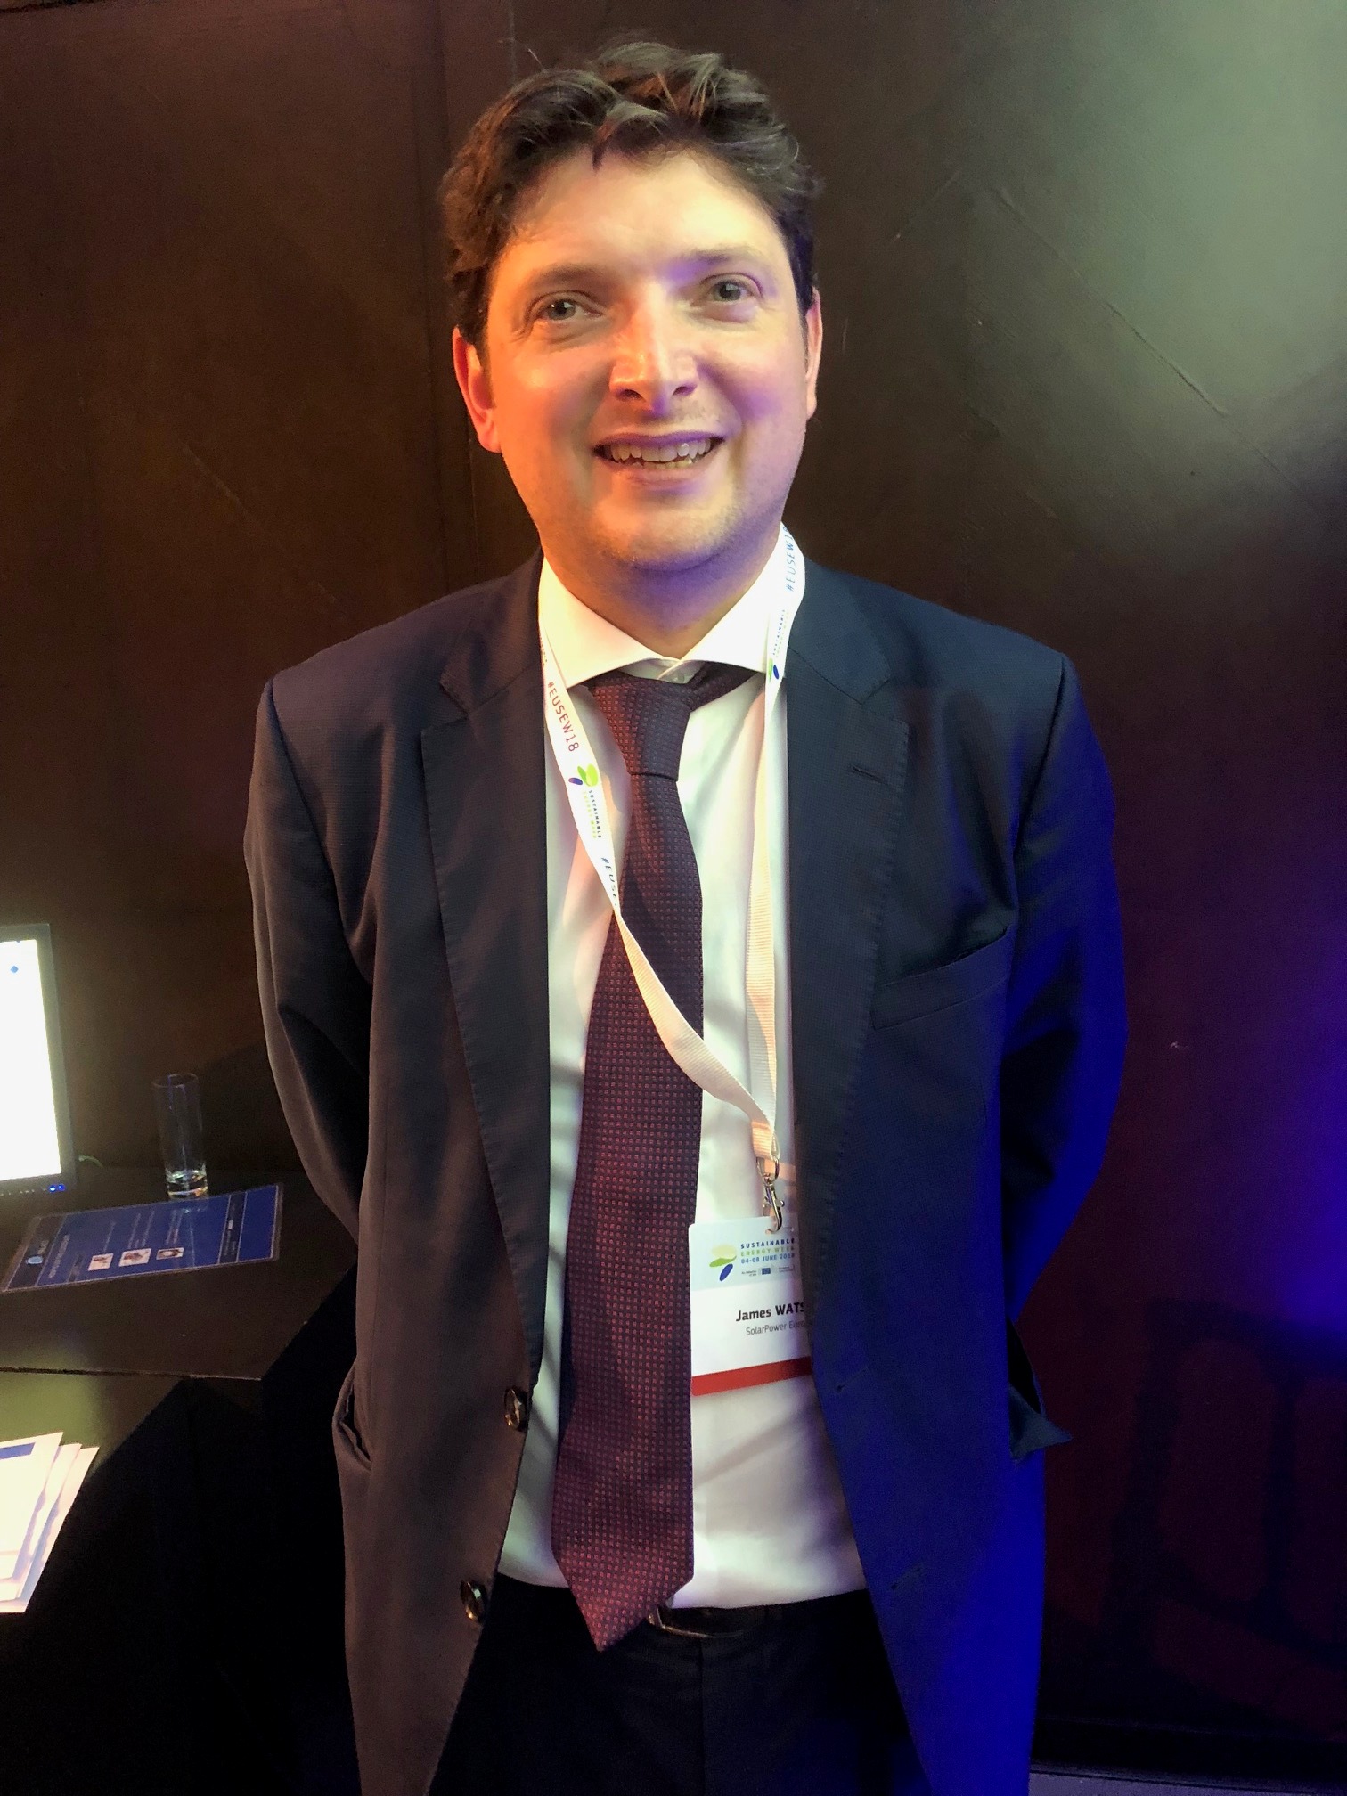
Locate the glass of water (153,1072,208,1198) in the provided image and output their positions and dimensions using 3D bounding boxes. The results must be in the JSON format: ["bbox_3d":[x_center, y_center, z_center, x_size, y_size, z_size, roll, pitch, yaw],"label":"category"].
[{"bbox_3d":[-0.629,0.305,1.855,0.058,0.150,0.058,-3,11,0],"label":"glass of water"}]

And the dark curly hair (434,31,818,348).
[{"bbox_3d":[-0.021,-0.309,0.705,0.188,0.175,0.205,-6,11,-4],"label":"dark curly hair"}]

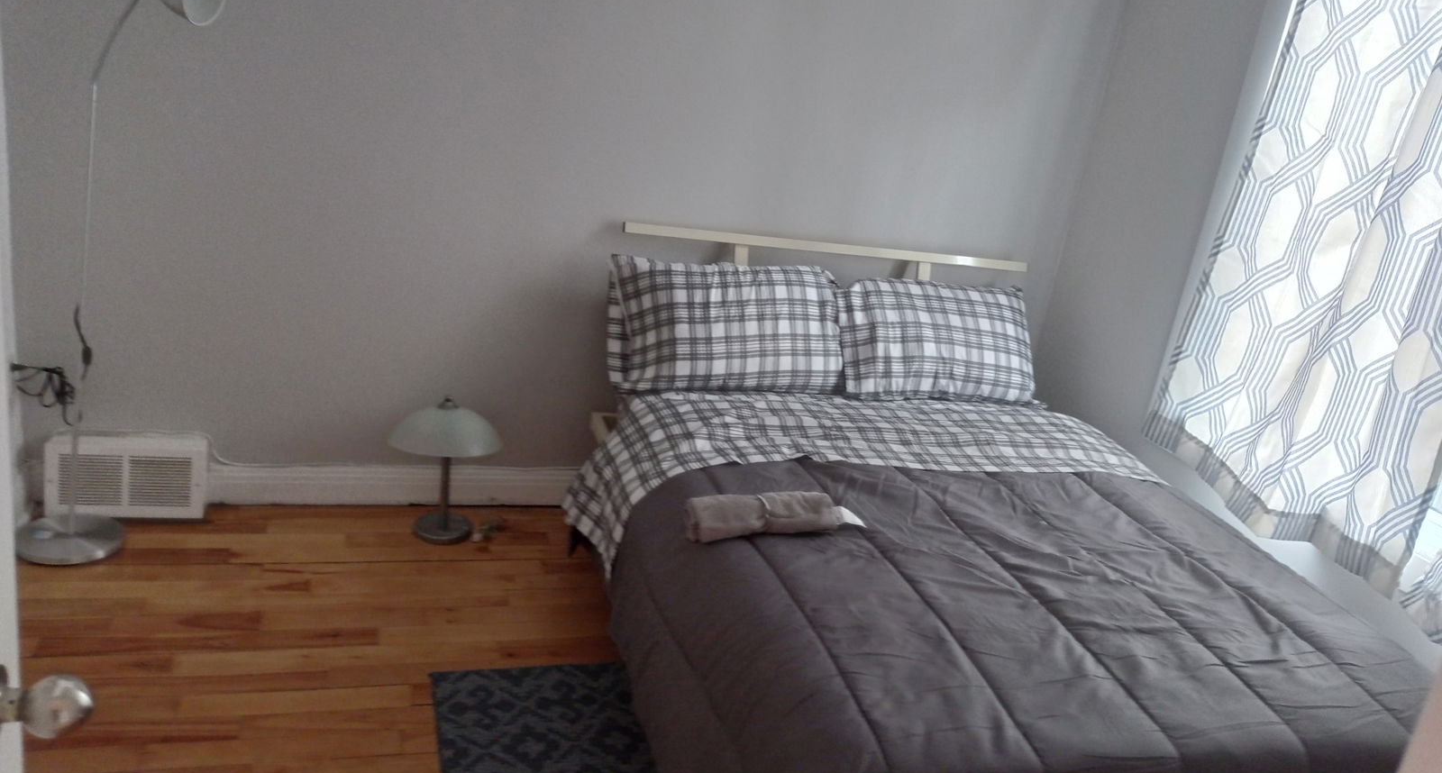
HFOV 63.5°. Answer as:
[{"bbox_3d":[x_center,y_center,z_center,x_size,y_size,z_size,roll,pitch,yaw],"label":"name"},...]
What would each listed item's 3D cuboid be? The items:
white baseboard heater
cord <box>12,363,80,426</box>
[{"bbox_3d":[-1.610,0.240,3.166,0.390,0.212,0.095,3,19,-20],"label":"white baseboard heater"},{"bbox_3d":[-1.686,0.023,2.905,0.145,0.155,0.085,3,19,-20],"label":"cord"}]

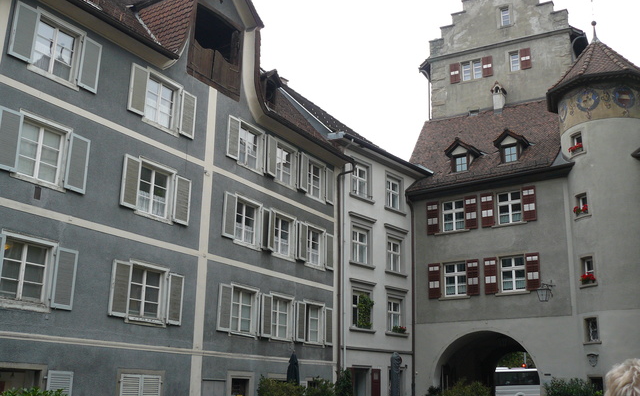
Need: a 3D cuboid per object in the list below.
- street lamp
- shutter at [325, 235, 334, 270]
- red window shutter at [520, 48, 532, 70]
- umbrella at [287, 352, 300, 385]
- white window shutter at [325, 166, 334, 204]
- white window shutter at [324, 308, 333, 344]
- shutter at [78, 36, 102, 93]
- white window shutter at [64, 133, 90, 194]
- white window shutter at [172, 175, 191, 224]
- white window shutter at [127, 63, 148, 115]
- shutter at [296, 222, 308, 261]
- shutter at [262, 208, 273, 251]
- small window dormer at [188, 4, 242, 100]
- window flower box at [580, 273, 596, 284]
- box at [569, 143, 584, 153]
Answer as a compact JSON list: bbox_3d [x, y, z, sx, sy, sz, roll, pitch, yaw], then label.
[{"bbox_3d":[9.476,4.007,27.811,0.550,0.800,1.100,-11,-20,34],"label":"street lamp"},{"bbox_3d":[0.419,2.212,27.254,0.060,1.436,0.633,-9,-19,31],"label":"shutter"},{"bbox_3d":[11.541,-7.778,37.264,0.548,1.293,0.060,-7,-18,26],"label":"red window shutter"},{"bbox_3d":[-0.797,5.797,19.660,0.380,2.507,0.380,1,-16,0],"label":"umbrella"},{"bbox_3d":[0.395,-0.474,26.886,0.050,1.413,0.569,-10,-20,31],"label":"white window shutter"},{"bbox_3d":[0.378,5.129,26.390,0.060,1.430,0.611,-9,-19,31],"label":"white window shutter"},{"bbox_3d":[-6.231,-3.603,18.103,0.060,1.452,0.582,-9,-19,31],"label":"shutter"},{"bbox_3d":[-6.282,-0.888,17.299,0.060,1.491,0.620,-9,-19,31],"label":"white window shutter"},{"bbox_3d":[-4.174,0.084,20.258,0.060,1.429,0.644,-9,-19,31],"label":"white window shutter"},{"bbox_3d":[-5.257,-3.145,19.353,0.060,1.456,0.649,-9,-19,31],"label":"white window shutter"},{"bbox_3d":[-0.602,1.660,25.207,0.050,1.408,0.539,-9,-19,31],"label":"shutter"},{"bbox_3d":[-1.873,1.120,23.771,0.060,1.434,0.618,-9,-19,31],"label":"shutter"},{"bbox_3d":[-3.557,-5.046,22.872,0.350,2.733,2.395,-9,-19,31],"label":"small window dormer"},{"bbox_3d":[10.756,3.225,26.665,0.300,0.420,0.550,11,-19,-31],"label":"window flower box"},{"bbox_3d":[10.991,-2.148,28.600,0.300,0.380,0.550,8,-18,-23],"label":"box"}]

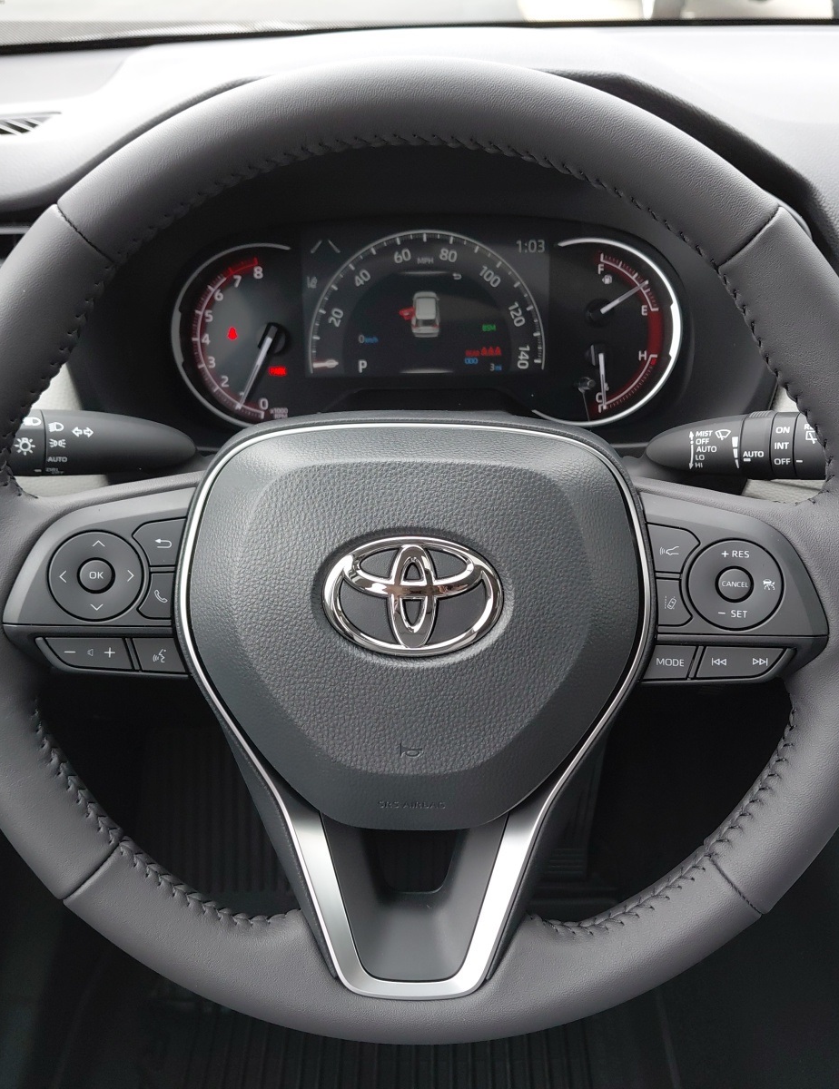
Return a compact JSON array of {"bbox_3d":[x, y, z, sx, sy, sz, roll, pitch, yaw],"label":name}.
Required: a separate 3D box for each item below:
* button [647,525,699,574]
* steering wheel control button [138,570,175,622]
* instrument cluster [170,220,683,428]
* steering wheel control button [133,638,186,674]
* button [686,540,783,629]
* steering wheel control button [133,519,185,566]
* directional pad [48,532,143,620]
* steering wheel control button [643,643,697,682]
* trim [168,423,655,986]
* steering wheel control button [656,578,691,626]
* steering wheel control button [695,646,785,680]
[{"bbox_3d":[0.094,0.002,0.392,0.019,0.019,0.008,0,12,0],"label":"button"},{"bbox_3d":[-0.100,0.019,0.401,0.013,0.020,0.006,0,13,0],"label":"steering wheel control button"},{"bbox_3d":[0.005,-0.139,0.662,0.314,0.128,0.042,0,11,0],"label":"instrument cluster"},{"bbox_3d":[-0.101,0.043,0.408,0.020,0.014,0.006,0,15,0],"label":"steering wheel control button"},{"bbox_3d":[0.121,0.016,0.402,0.035,0.034,0.008,0,13,0],"label":"button"},{"bbox_3d":[-0.099,-0.001,0.398,0.019,0.018,0.006,0,13,0],"label":"steering wheel control button"},{"bbox_3d":[-0.121,0.011,0.395,0.036,0.035,0.010,0,12,0],"label":"directional pad"},{"bbox_3d":[0.097,0.045,0.407,0.021,0.015,0.008,0,12,0],"label":"steering wheel control button"},{"bbox_3d":[-0.002,0.067,0.407,0.183,0.229,0.036,0,12,0],"label":"trim"},{"bbox_3d":[0.096,0.021,0.396,0.013,0.019,0.008,0,12,0],"label":"steering wheel control button"},{"bbox_3d":[0.123,0.045,0.407,0.035,0.014,0.008,0,12,0],"label":"steering wheel control button"}]

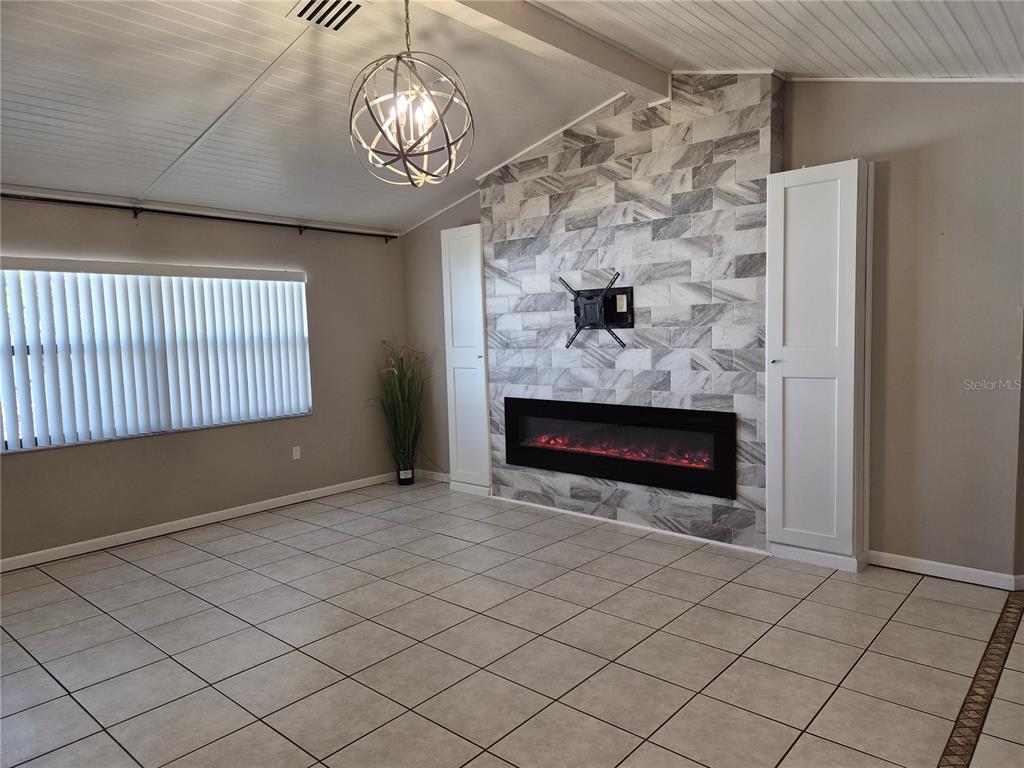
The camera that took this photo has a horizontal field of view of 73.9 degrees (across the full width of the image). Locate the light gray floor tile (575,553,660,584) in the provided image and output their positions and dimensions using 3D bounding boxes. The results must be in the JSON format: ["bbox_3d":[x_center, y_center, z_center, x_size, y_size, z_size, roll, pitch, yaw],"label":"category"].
[{"bbox_3d":[0.657,1.132,4.181,0.402,0.010,0.402,3,6,41],"label":"light gray floor tile"}]

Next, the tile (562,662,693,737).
[{"bbox_3d":[0.466,1.270,2.734,0.406,0.010,0.406,3,6,41],"label":"tile"}]

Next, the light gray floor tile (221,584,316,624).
[{"bbox_3d":[-1.327,1.214,3.740,0.401,0.012,0.401,3,6,41],"label":"light gray floor tile"}]

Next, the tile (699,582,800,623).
[{"bbox_3d":[1.261,1.156,3.605,0.402,0.010,0.402,2,6,41],"label":"tile"}]

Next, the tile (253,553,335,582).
[{"bbox_3d":[-1.367,1.169,4.339,0.402,0.010,0.402,3,6,41],"label":"tile"}]

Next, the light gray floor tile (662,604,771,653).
[{"bbox_3d":[1.020,1.211,3.369,0.409,0.010,0.409,3,6,41],"label":"light gray floor tile"}]

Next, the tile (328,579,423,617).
[{"bbox_3d":[-0.755,1.193,3.781,0.402,0.010,0.402,2,6,41],"label":"tile"}]

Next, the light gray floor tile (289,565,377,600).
[{"bbox_3d":[-1.079,1.203,4.120,0.409,0.010,0.409,3,6,41],"label":"light gray floor tile"}]

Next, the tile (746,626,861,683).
[{"bbox_3d":[1.331,1.225,3.095,0.409,0.010,0.409,3,6,41],"label":"tile"}]

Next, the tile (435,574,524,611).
[{"bbox_3d":[-0.184,1.200,3.882,0.409,0.010,0.409,3,6,41],"label":"tile"}]

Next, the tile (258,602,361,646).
[{"bbox_3d":[-1.023,1.224,3.472,0.402,0.010,0.402,2,6,41],"label":"tile"}]

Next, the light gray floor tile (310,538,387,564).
[{"bbox_3d":[-1.099,1.138,4.645,0.402,0.010,0.402,3,6,41],"label":"light gray floor tile"}]

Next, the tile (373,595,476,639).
[{"bbox_3d":[-0.458,1.232,3.573,0.409,0.010,0.409,3,6,41],"label":"tile"}]

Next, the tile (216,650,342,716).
[{"bbox_3d":[-0.999,1.288,2.928,0.406,0.010,0.406,3,6,41],"label":"tile"}]

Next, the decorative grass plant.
[{"bbox_3d":[-1.037,0.283,6.577,0.470,1.380,0.420,-2,5,-9],"label":"decorative grass plant"}]

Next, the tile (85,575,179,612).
[{"bbox_3d":[-2.209,1.216,3.954,0.402,0.010,0.402,2,6,41],"label":"tile"}]

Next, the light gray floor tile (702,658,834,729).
[{"bbox_3d":[1.029,1.230,2.728,0.402,0.010,0.402,2,6,41],"label":"light gray floor tile"}]

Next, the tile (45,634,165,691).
[{"bbox_3d":[-1.863,1.275,3.134,0.401,0.012,0.401,3,6,41],"label":"tile"}]

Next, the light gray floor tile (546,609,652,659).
[{"bbox_3d":[0.428,1.208,3.273,0.401,0.012,0.401,3,6,41],"label":"light gray floor tile"}]

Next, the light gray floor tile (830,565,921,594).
[{"bbox_3d":[2.100,1.114,3.937,0.401,0.012,0.369,3,6,41],"label":"light gray floor tile"}]

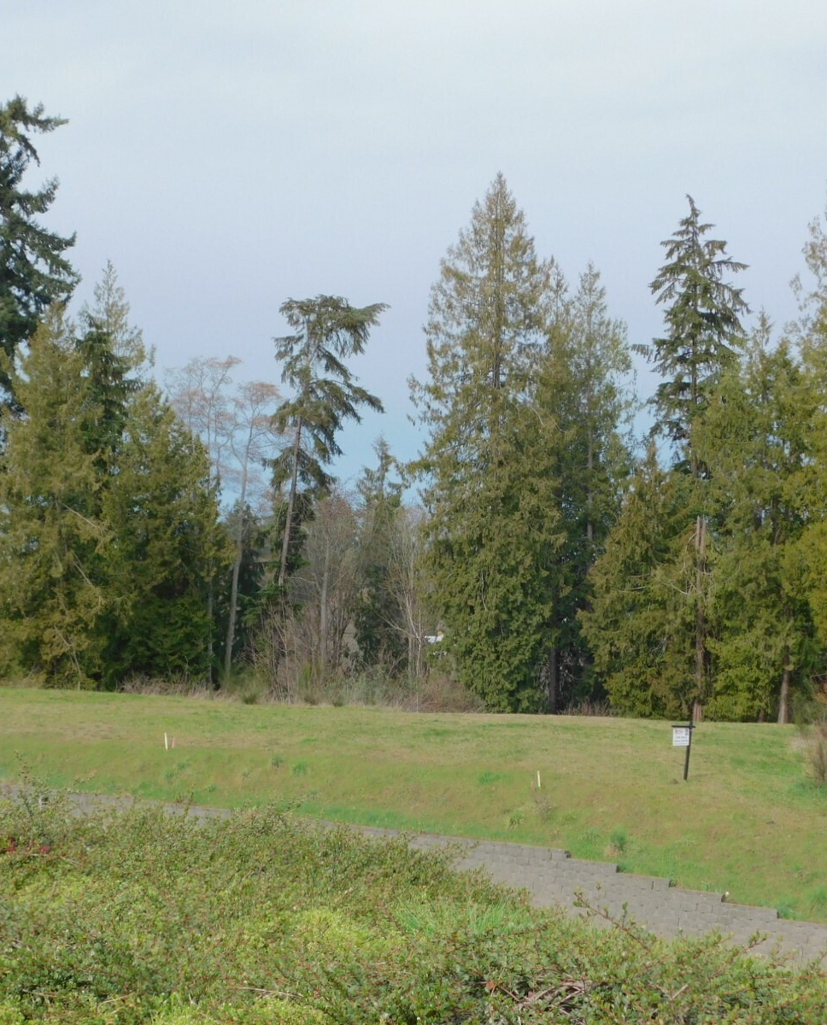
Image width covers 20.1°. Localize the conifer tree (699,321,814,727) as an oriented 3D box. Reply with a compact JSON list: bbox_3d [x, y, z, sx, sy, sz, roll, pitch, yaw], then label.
[{"bbox_3d":[13.673,0.276,92.500,4.580,16.110,4.600,0,-1,0],"label":"conifer tree"}]

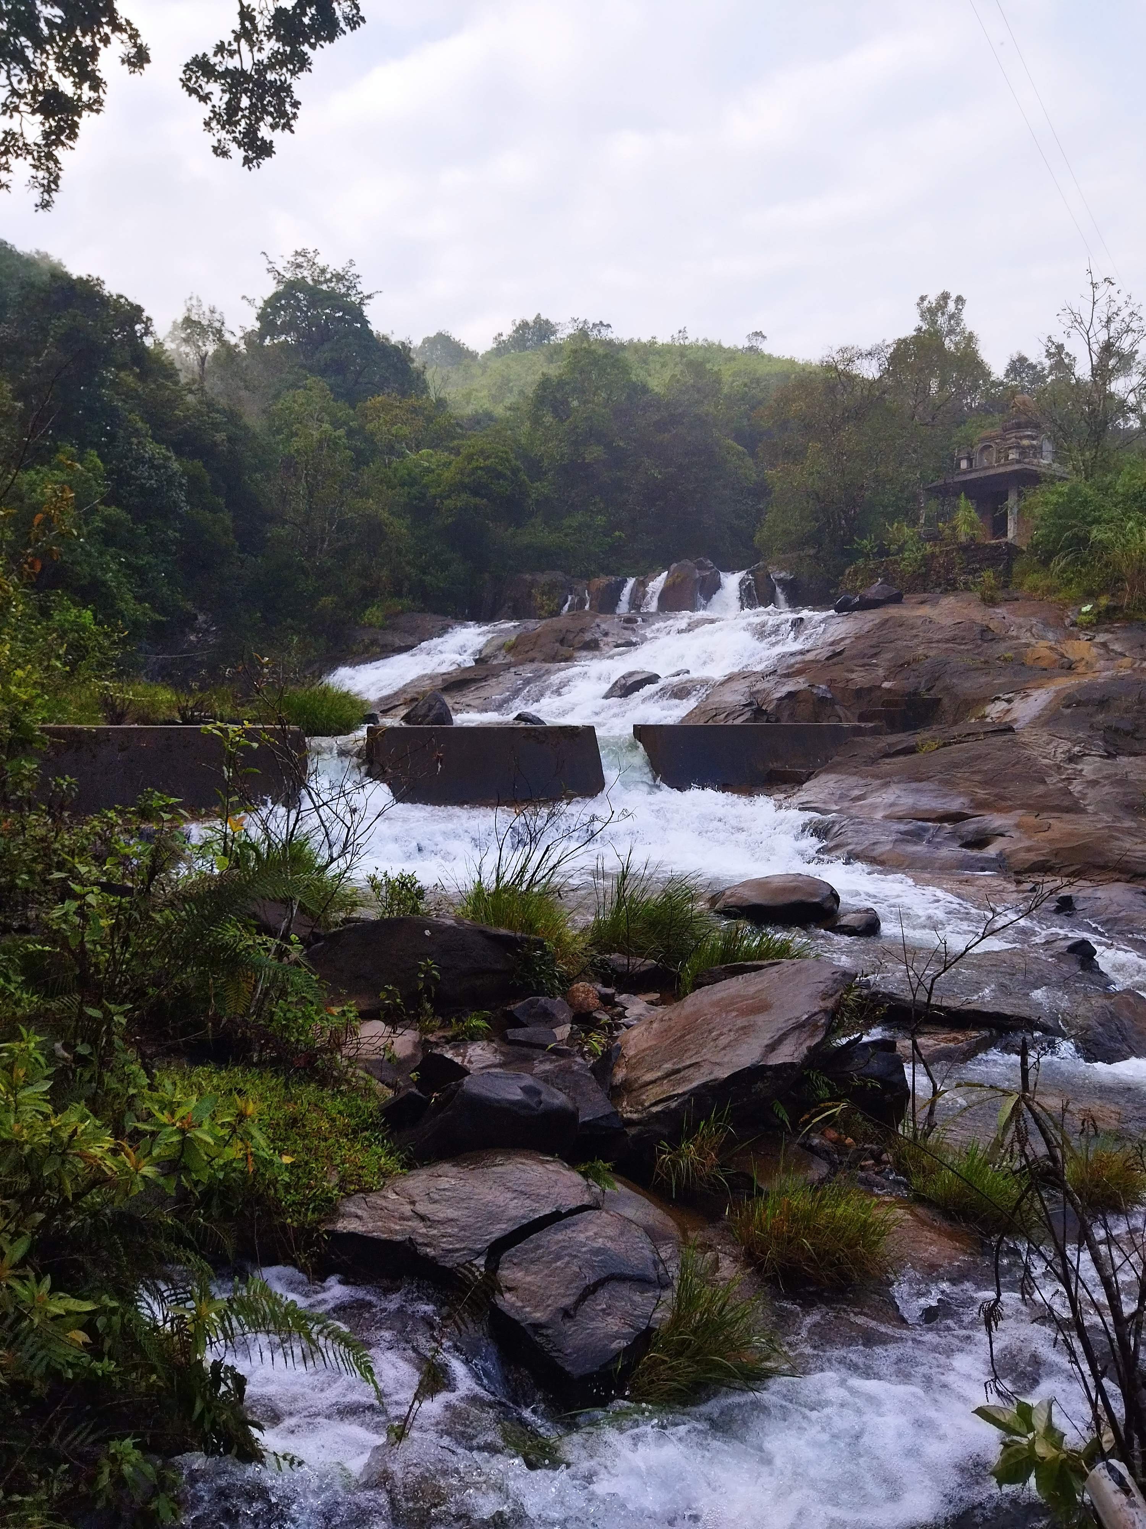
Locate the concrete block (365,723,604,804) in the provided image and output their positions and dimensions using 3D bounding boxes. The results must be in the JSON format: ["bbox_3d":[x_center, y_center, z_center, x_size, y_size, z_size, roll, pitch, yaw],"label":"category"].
[{"bbox_3d":[-1.694,-0.011,22.700,4.700,1.500,0.650,-1,2,-27],"label":"concrete block"}]

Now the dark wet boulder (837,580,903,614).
[{"bbox_3d":[10.205,-5.749,41.000,2.250,1.150,1.500,0,2,0],"label":"dark wet boulder"}]

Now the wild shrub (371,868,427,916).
[{"bbox_3d":[-1.321,0.978,9.000,0.440,0.420,0.420,0,2,0],"label":"wild shrub"}]

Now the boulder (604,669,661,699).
[{"bbox_3d":[1.363,-1.845,27.500,1.300,0.650,1.000,0,2,0],"label":"boulder"}]

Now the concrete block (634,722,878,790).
[{"bbox_3d":[3.576,-0.200,22.341,5.700,1.120,0.500,-1,3,-32],"label":"concrete block"}]

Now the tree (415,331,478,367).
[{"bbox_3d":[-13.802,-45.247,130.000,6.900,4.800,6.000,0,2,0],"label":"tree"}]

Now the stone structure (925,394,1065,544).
[{"bbox_3d":[16.744,-11.341,46.500,4.300,6.000,4.300,-2,3,-37],"label":"stone structure"}]

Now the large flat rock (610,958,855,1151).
[{"bbox_3d":[0.876,1.578,6.550,1.450,0.680,0.880,-2,3,-38],"label":"large flat rock"}]

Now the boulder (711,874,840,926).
[{"bbox_3d":[1.674,1.114,9.800,1.050,0.380,0.700,0,2,-6],"label":"boulder"}]

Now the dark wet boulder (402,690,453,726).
[{"bbox_3d":[-2.552,-0.948,20.800,0.900,0.720,0.750,0,2,0],"label":"dark wet boulder"}]

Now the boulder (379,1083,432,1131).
[{"bbox_3d":[-0.837,1.713,5.950,0.260,0.200,0.250,-1,2,-15],"label":"boulder"}]

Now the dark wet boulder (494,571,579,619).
[{"bbox_3d":[-1.330,-6.378,45.000,3.100,1.900,2.000,0,2,0],"label":"dark wet boulder"}]

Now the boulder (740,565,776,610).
[{"bbox_3d":[6.964,-6.738,45.000,1.350,1.700,1.300,0,2,0],"label":"boulder"}]

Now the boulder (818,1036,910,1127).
[{"bbox_3d":[1.567,1.708,6.400,0.460,0.420,0.420,0,2,-11],"label":"boulder"}]

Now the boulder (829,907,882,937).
[{"bbox_3d":[2.582,1.447,10.900,0.460,0.250,0.380,0,2,0],"label":"boulder"}]

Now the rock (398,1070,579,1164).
[{"bbox_3d":[-0.413,1.737,5.850,0.870,0.400,0.600,0,2,-10],"label":"rock"}]

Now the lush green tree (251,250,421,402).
[{"bbox_3d":[-14.836,-26.330,75.000,11.000,13.000,11.000,0,2,0],"label":"lush green tree"}]

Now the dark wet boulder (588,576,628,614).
[{"bbox_3d":[1.307,-6.423,45.000,1.600,1.450,1.300,0,2,0],"label":"dark wet boulder"}]

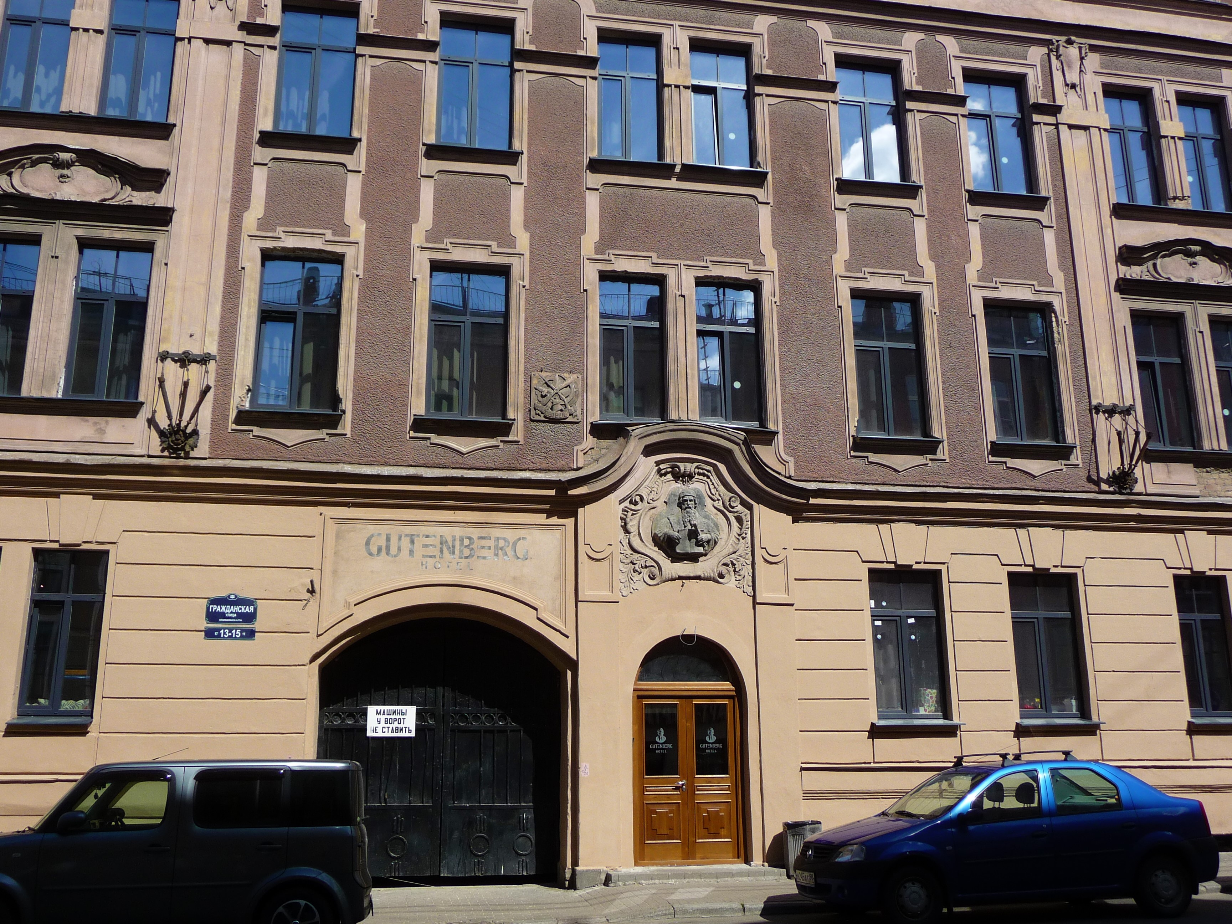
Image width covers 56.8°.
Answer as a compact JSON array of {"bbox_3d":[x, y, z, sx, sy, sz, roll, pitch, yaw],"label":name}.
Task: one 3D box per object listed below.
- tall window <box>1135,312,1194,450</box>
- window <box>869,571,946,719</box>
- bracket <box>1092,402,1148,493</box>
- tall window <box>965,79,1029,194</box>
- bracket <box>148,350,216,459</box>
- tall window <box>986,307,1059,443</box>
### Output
[{"bbox_3d":[8.472,-1.289,17.741,0.985,2.232,0.200,2,-15,-10],"label":"tall window"},{"bbox_3d":[4.247,2.662,16.608,1.027,2.130,0.200,2,-14,-10],"label":"window"},{"bbox_3d":[7.544,-0.275,16.789,0.760,1.390,0.500,2,-15,-10],"label":"bracket"},{"bbox_3d":[6.108,-5.257,18.344,1.126,2.086,0.200,2,-15,-10],"label":"tall window"},{"bbox_3d":[-5.266,-0.740,13.765,0.705,1.380,0.380,2,-14,-10],"label":"bracket"},{"bbox_3d":[5.766,-1.262,16.243,0.995,2.019,0.150,2,-14,-10],"label":"tall window"}]

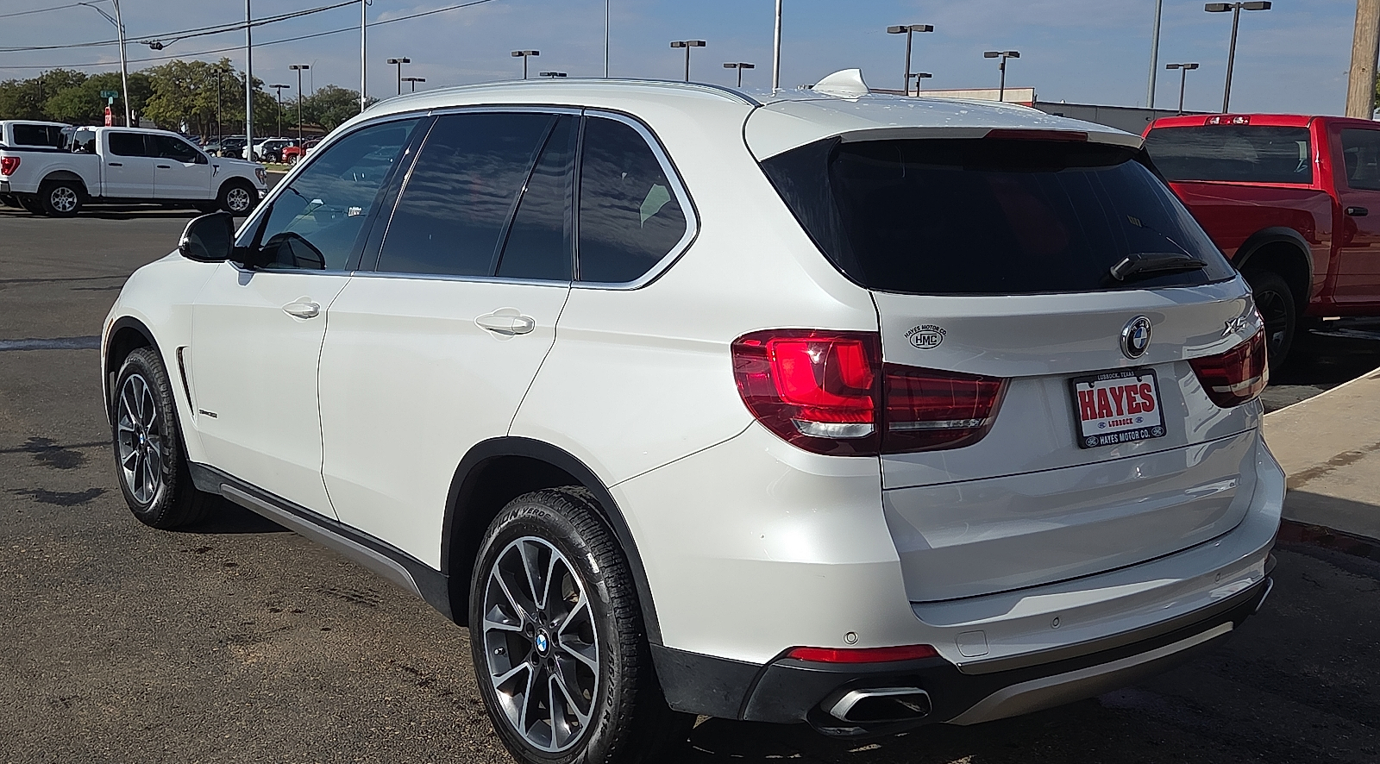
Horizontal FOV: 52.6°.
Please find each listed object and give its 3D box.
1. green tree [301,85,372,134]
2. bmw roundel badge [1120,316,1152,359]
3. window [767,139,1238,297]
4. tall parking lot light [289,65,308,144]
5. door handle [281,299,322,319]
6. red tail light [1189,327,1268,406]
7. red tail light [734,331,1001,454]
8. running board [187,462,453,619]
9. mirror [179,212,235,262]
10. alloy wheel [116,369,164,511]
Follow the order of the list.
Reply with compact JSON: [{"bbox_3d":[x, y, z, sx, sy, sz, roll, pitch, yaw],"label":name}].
[{"bbox_3d":[-31.728,-23.132,125.000,7.000,7.000,7.000,0,9,-14],"label":"green tree"},{"bbox_3d":[0.989,-0.100,3.093,0.094,0.094,0.020,-5,15,-39],"label":"bmw roundel badge"},{"bbox_3d":[0.822,-0.366,3.247,1.380,0.460,0.170,-5,-28,-39],"label":"window"},{"bbox_3d":[-29.329,-20.080,105.000,1.450,7.500,0.500,0,9,-16],"label":"tall parking lot light"},{"bbox_3d":[-1.188,-0.225,4.280,0.050,0.055,0.260,-5,11,-39],"label":"door handle"},{"bbox_3d":[1.355,-0.063,3.617,0.225,0.245,0.570,10,12,43],"label":"red tail light"},{"bbox_3d":[0.383,0.003,2.842,0.575,0.262,0.260,-5,11,-39],"label":"red tail light"},{"bbox_3d":[-1.199,0.439,4.457,0.150,0.155,1.980,-5,11,-39],"label":"running board"},{"bbox_3d":[-1.619,-0.486,4.703,0.205,0.178,0.140,-5,11,-39],"label":"mirror"},{"bbox_3d":[-2.134,0.223,5.653,0.200,0.517,0.517,-5,11,-39],"label":"alloy wheel"}]

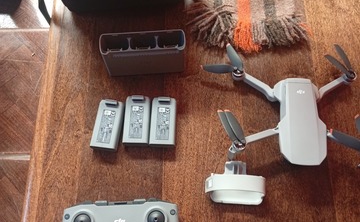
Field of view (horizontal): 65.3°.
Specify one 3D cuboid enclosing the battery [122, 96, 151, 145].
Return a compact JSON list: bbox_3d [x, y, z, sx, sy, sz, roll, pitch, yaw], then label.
[{"bbox_3d":[-0.068,0.015,0.451,0.038,0.021,0.078,1,70,0],"label":"battery"}]

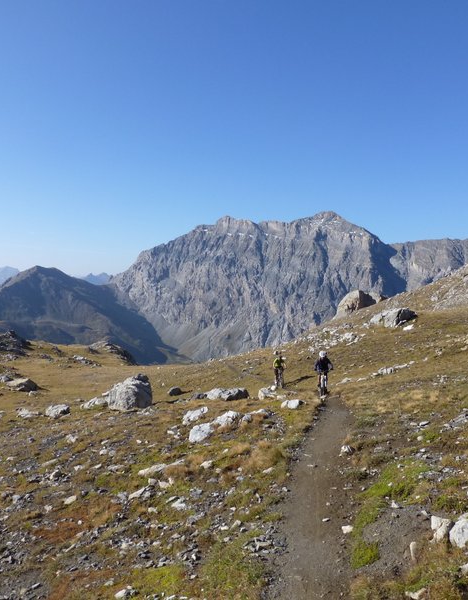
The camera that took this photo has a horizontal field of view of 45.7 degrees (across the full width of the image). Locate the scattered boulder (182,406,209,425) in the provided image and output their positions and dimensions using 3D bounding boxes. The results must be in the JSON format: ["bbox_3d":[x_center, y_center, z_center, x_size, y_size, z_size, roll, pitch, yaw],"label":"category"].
[{"bbox_3d":[-0.937,2.811,13.500,0.630,0.390,0.520,0,1,-3],"label":"scattered boulder"}]

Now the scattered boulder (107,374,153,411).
[{"bbox_3d":[-3.881,3.435,20.600,1.650,1.250,1.400,0,2,-11],"label":"scattered boulder"}]

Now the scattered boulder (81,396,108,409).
[{"bbox_3d":[-4.737,3.455,18.700,0.870,0.400,0.650,0,1,-11],"label":"scattered boulder"}]

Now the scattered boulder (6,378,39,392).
[{"bbox_3d":[-9.723,3.930,25.500,1.420,0.620,1.150,0,1,-17],"label":"scattered boulder"}]

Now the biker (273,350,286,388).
[{"bbox_3d":[2.083,3.182,25.400,0.660,1.740,1.500,0,1,-10],"label":"biker"}]

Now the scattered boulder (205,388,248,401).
[{"bbox_3d":[-0.241,3.510,20.600,1.520,0.460,0.950,0,1,-1],"label":"scattered boulder"}]

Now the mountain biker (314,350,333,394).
[{"bbox_3d":[3.469,2.829,21.500,0.740,1.720,1.650,0,2,9],"label":"mountain biker"}]

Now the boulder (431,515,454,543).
[{"bbox_3d":[1.721,1.895,4.600,0.180,0.220,0.180,0,1,17],"label":"boulder"}]

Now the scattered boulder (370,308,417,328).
[{"bbox_3d":[14.377,1.668,50.000,4.100,1.700,2.900,1,3,16],"label":"scattered boulder"}]

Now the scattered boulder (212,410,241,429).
[{"bbox_3d":[-0.156,2.865,13.300,0.700,0.400,0.550,0,1,-1],"label":"scattered boulder"}]

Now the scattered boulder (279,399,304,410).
[{"bbox_3d":[1.721,3.127,16.600,0.640,0.330,0.480,0,2,6],"label":"scattered boulder"}]

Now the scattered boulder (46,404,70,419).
[{"bbox_3d":[-5.918,3.739,18.600,0.850,0.430,0.650,-1,3,-18],"label":"scattered boulder"}]

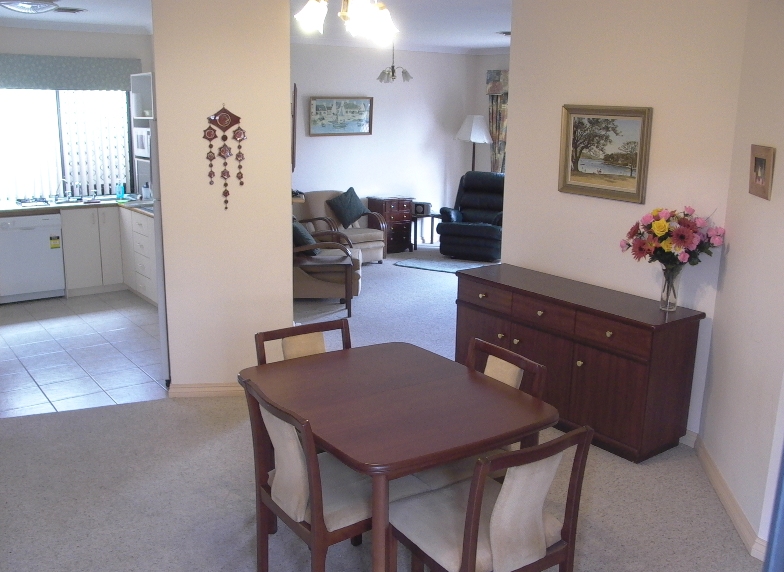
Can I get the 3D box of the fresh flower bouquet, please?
[{"bbox_3d":[1.548,-0.133,4.145,0.430,0.570,0.530,-9,16,-35],"label":"fresh flower bouquet"}]

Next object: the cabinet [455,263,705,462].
[{"bbox_3d":[1.084,0.407,4.733,0.500,0.765,1.590,-9,16,-35],"label":"cabinet"}]

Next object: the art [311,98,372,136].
[{"bbox_3d":[-0.636,-2.164,9.553,0.900,0.480,0.035,-7,16,-32],"label":"art"}]

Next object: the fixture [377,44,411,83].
[{"bbox_3d":[0.023,-2.296,7.370,0.380,0.560,0.380,1,13,0],"label":"fixture"}]

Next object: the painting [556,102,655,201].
[{"bbox_3d":[1.248,-0.790,4.418,0.050,0.540,0.635,-9,17,-36],"label":"painting"}]

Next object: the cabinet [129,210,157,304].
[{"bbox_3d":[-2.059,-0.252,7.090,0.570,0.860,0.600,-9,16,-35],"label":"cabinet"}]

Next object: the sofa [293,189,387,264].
[{"bbox_3d":[-0.584,-0.739,9.113,0.800,0.860,0.850,-9,17,-36],"label":"sofa"}]

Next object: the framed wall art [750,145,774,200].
[{"bbox_3d":[1.621,-0.497,3.262,0.020,0.220,0.270,3,13,7],"label":"framed wall art"}]

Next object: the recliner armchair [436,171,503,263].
[{"bbox_3d":[1.205,-0.901,9.575,0.860,1.030,0.910,7,15,24],"label":"recliner armchair"}]

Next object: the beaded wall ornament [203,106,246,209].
[{"bbox_3d":[-0.996,-0.764,4.454,0.262,0.615,0.025,0,13,-6],"label":"beaded wall ornament"}]

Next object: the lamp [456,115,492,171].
[{"bbox_3d":[1.125,-1.434,10.240,0.480,1.760,0.480,-9,17,-36],"label":"lamp"}]

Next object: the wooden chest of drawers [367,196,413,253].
[{"bbox_3d":[-0.020,-0.816,9.958,0.430,0.720,0.370,-7,16,-32],"label":"wooden chest of drawers"}]

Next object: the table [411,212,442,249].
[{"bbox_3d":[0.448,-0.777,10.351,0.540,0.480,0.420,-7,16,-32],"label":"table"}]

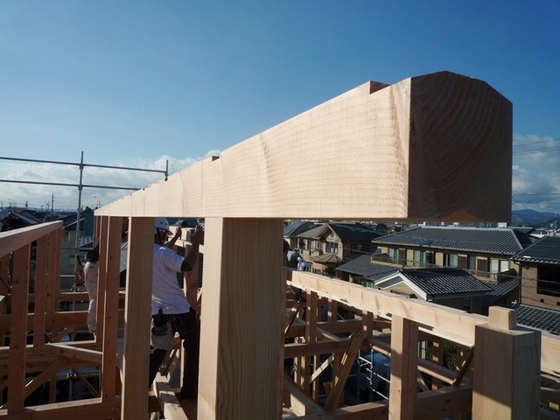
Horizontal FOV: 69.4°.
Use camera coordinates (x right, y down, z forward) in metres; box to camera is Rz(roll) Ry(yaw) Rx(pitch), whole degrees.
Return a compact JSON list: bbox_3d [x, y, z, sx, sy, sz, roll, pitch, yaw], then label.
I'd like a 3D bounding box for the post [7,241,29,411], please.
[{"bbox_3d":[-2.097,0.938,3.248,0.105,1.327,0.105,2,-2,-26],"label":"post"}]

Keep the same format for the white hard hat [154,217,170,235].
[{"bbox_3d":[-1.075,0.120,3.600,0.220,0.165,0.280,0,-11,36],"label":"white hard hat"}]

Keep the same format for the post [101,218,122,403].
[{"bbox_3d":[-1.477,0.851,3.548,0.105,1.586,0.105,2,-2,-26],"label":"post"}]

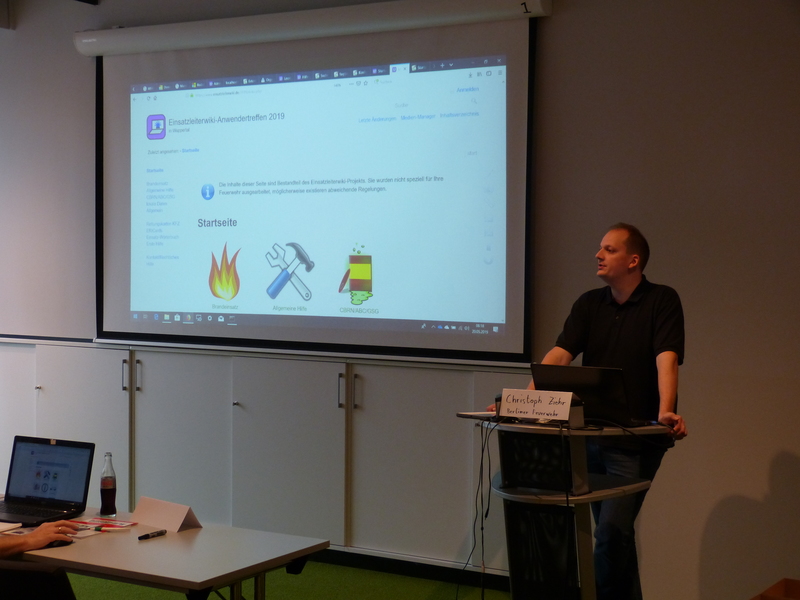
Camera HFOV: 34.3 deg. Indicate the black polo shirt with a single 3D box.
[{"bbox_3d":[0.950,0.264,5.552,0.530,0.700,0.340,2,3,30],"label":"black polo shirt"}]

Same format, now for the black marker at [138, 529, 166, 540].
[{"bbox_3d":[-0.895,0.853,4.691,0.018,0.018,0.137,2,3,35],"label":"black marker"}]

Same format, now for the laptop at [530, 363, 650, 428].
[{"bbox_3d":[0.786,0.379,5.277,0.382,0.234,0.358,2,3,30],"label":"laptop"}]

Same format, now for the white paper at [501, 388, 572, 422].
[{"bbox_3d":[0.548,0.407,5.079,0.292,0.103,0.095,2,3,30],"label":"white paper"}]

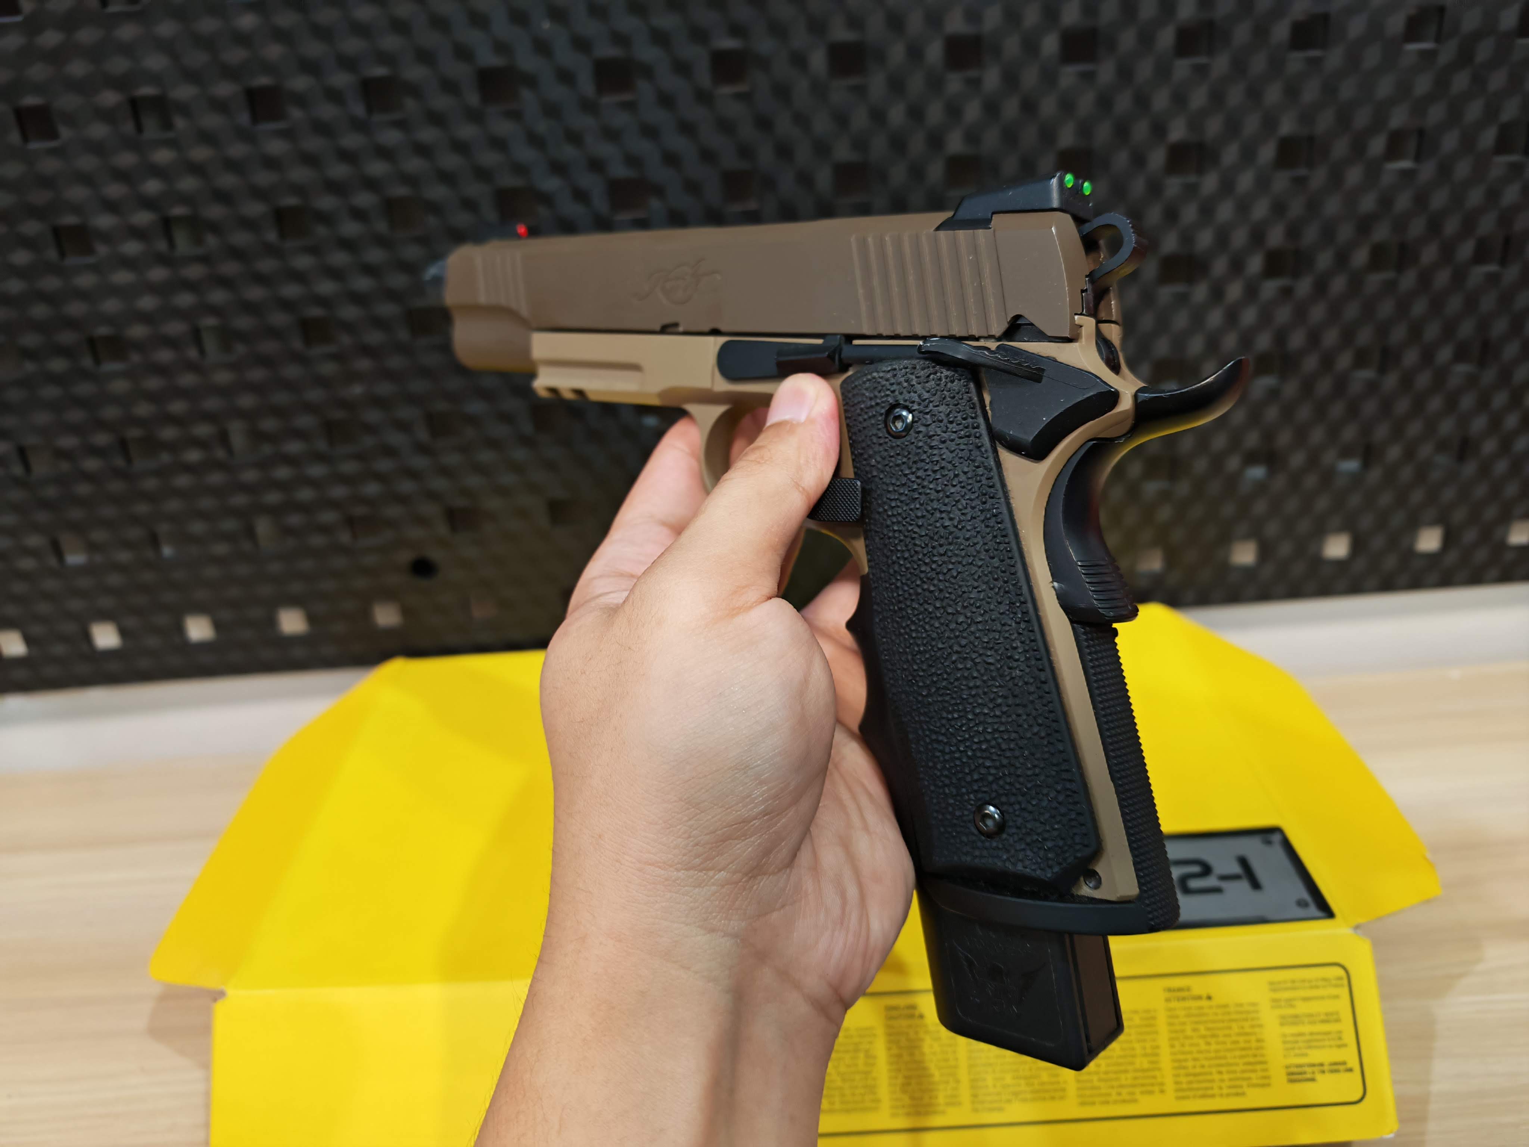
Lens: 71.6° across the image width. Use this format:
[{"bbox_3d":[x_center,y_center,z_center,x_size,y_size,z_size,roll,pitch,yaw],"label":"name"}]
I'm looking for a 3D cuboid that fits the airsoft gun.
[{"bbox_3d":[-0.003,0.000,0.259,0.217,0.172,0.035,11,15,38],"label":"airsoft gun"}]

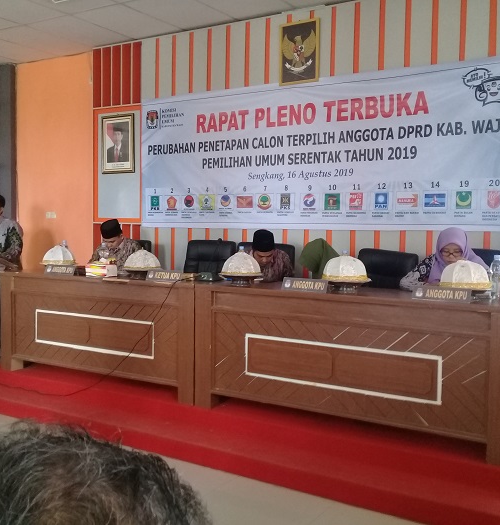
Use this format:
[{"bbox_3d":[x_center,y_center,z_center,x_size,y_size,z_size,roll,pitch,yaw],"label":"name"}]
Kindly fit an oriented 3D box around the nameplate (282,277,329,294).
[{"bbox_3d":[0.328,0.134,3.674,0.293,0.077,0.050,3,4,31],"label":"nameplate"}]

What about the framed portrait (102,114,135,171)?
[{"bbox_3d":[-1.344,-1.202,6.409,0.445,0.574,0.035,3,4,31],"label":"framed portrait"}]

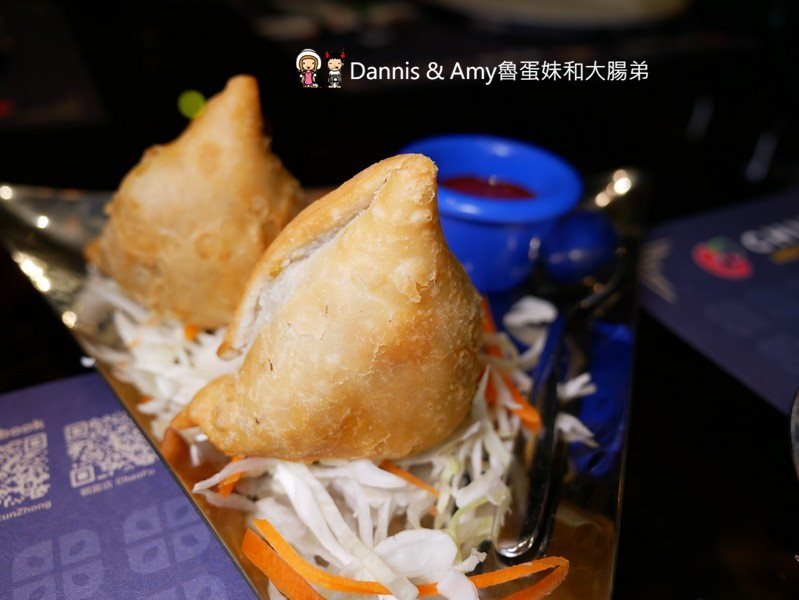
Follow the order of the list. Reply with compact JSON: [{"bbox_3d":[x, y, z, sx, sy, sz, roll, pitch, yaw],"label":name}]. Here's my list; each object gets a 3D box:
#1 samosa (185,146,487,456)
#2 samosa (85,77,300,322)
[{"bbox_3d":[-0.011,-0.004,0.170,0.085,0.073,0.067,1,35,-9],"label":"samosa"},{"bbox_3d":[-0.070,-0.041,0.210,0.076,0.075,0.064,7,35,0],"label":"samosa"}]

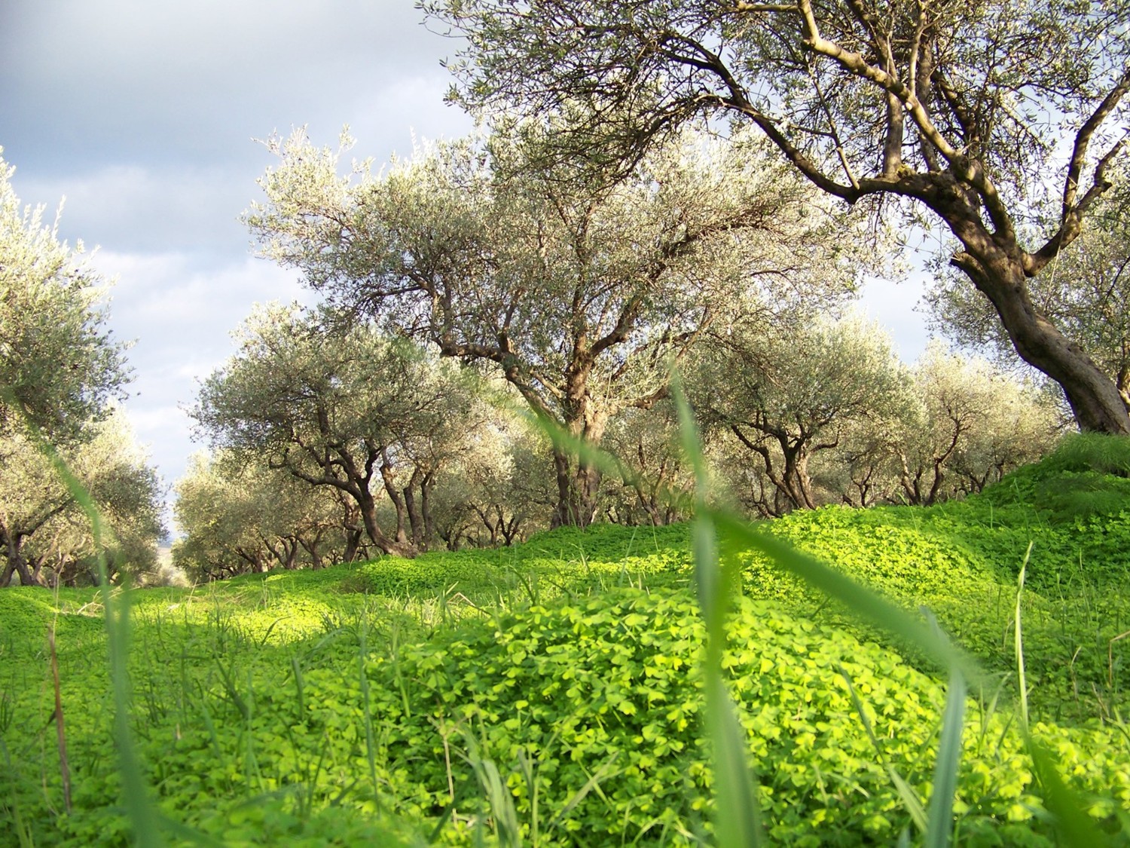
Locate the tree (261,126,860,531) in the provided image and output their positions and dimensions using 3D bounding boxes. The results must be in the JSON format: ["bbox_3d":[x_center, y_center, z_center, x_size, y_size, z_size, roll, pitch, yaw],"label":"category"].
[{"bbox_3d":[-0.130,-1.200,14.400,7.300,4.900,6.300,-1,-6,0],"label":"tree"}]

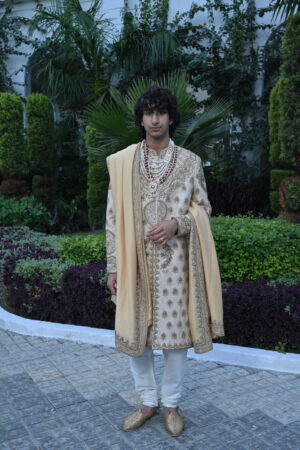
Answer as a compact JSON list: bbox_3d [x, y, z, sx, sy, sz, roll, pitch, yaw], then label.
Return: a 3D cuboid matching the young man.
[{"bbox_3d":[0.081,0.205,2.544,0.615,1.807,0.420,1,7,2],"label":"young man"}]

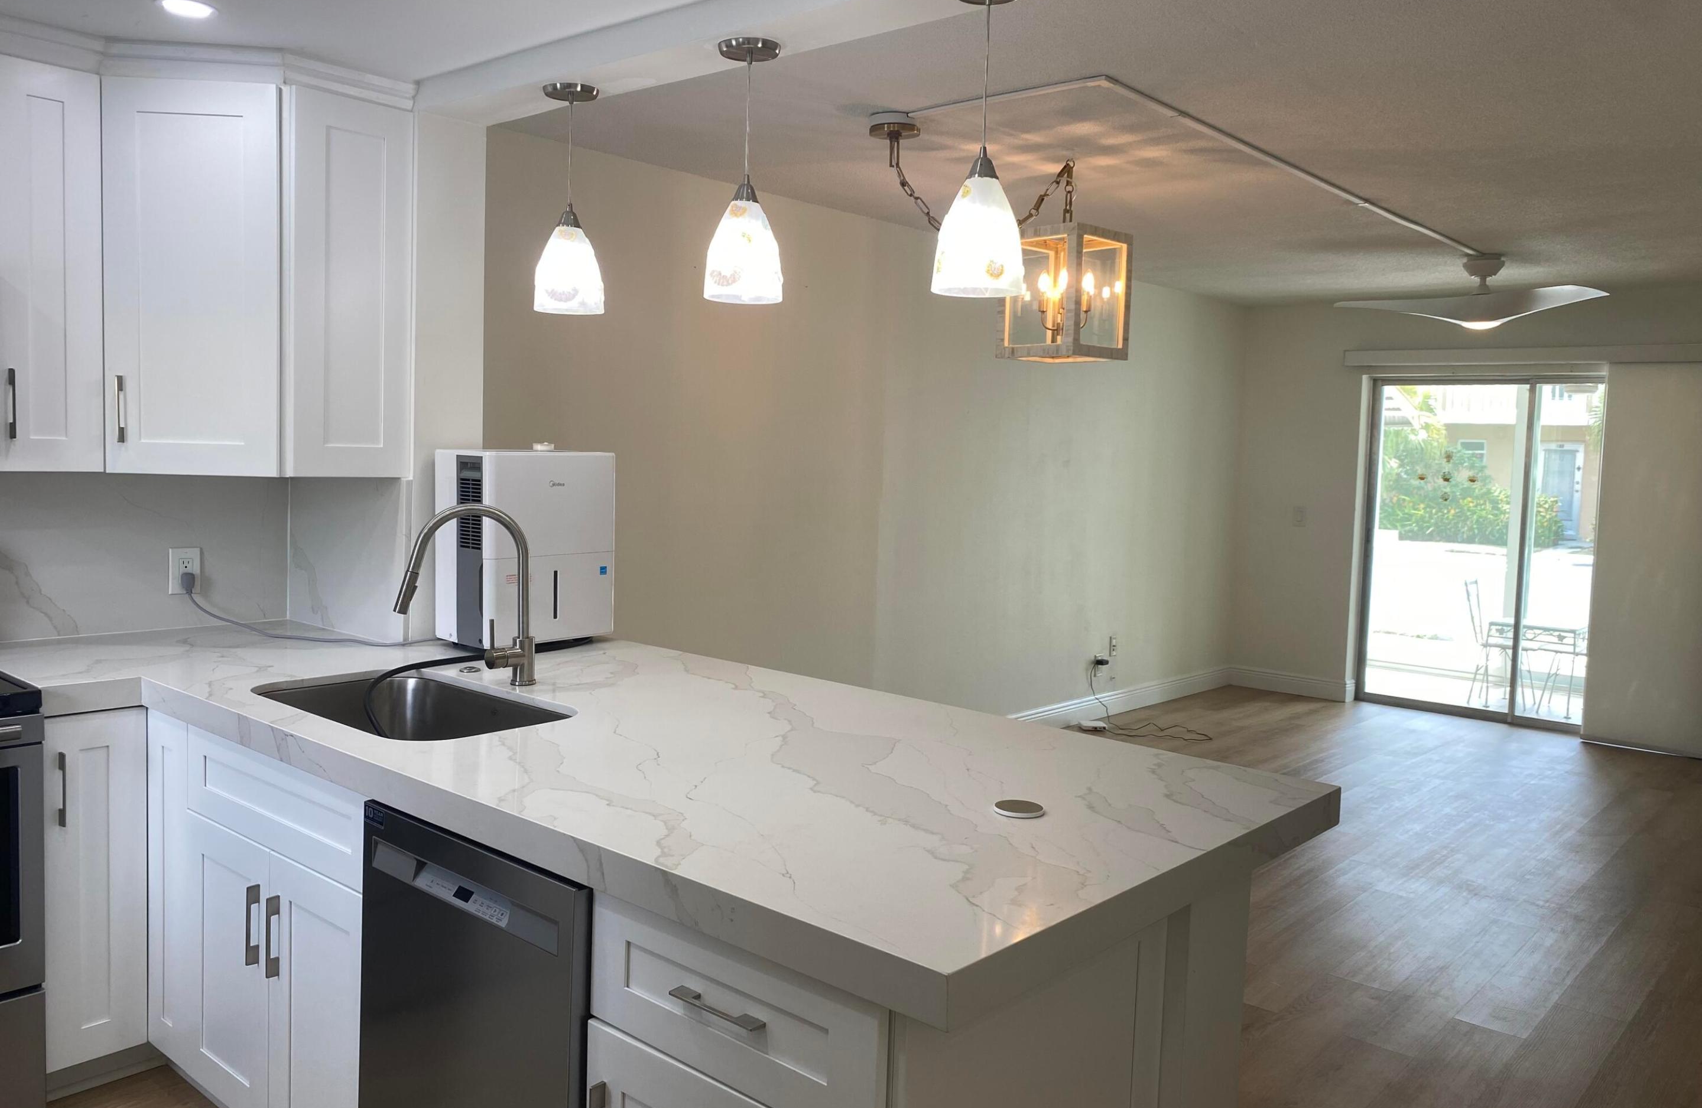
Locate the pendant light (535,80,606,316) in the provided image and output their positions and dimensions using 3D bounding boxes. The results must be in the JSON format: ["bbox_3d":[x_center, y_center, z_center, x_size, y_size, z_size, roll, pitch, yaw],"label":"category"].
[{"bbox_3d":[-0.622,-0.780,2.827,0.158,0.489,0.158,2,5,0],"label":"pendant light"}]

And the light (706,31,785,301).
[{"bbox_3d":[-0.201,-0.738,2.473,0.158,0.489,0.158,2,5,0],"label":"light"}]

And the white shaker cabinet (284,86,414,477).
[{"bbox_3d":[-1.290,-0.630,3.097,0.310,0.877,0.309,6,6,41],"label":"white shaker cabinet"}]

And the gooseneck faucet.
[{"bbox_3d":[-0.805,0.086,2.693,0.298,0.385,0.075,-1,5,-33],"label":"gooseneck faucet"}]

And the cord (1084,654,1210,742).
[{"bbox_3d":[1.588,0.764,6.806,0.665,0.365,0.470,6,6,41],"label":"cord"}]

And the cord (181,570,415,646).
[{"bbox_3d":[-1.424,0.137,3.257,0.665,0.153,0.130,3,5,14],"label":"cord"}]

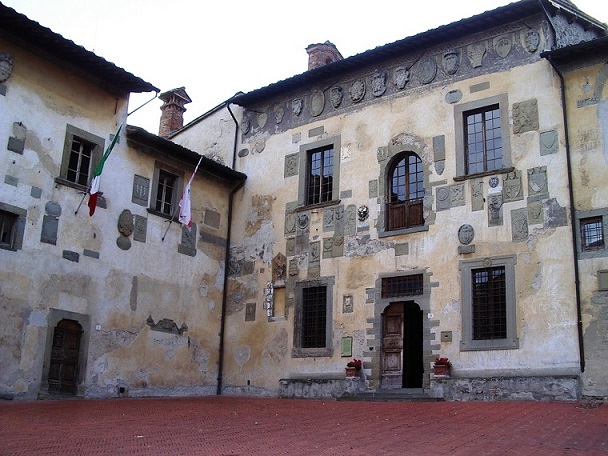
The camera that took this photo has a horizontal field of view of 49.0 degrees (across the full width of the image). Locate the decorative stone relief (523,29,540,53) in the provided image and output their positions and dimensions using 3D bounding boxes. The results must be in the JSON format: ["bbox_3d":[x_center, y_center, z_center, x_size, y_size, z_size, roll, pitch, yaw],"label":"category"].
[{"bbox_3d":[6.573,-5.359,19.154,0.465,0.798,0.140,-10,-19,36],"label":"decorative stone relief"}]

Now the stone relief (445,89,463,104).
[{"bbox_3d":[4.611,-4.066,20.637,0.585,0.484,0.100,-10,-19,36],"label":"stone relief"}]

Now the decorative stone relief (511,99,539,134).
[{"bbox_3d":[6.324,-3.169,19.034,0.718,0.932,0.100,-9,-19,37],"label":"decorative stone relief"}]

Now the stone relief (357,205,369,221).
[{"bbox_3d":[1.927,-0.483,21.744,0.433,0.545,0.130,-9,-19,37],"label":"stone relief"}]

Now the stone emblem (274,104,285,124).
[{"bbox_3d":[-0.923,-4.264,25.056,0.498,0.766,0.100,-10,-18,38],"label":"stone emblem"}]

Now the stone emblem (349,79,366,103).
[{"bbox_3d":[1.845,-4.649,22.732,0.688,0.886,0.140,-10,-19,36],"label":"stone emblem"}]

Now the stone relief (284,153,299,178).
[{"bbox_3d":[-0.411,-2.229,23.829,0.659,0.831,0.100,-10,-19,36],"label":"stone relief"}]

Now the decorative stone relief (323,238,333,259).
[{"bbox_3d":[0.800,0.663,21.993,0.392,0.688,0.080,-9,-19,36],"label":"decorative stone relief"}]

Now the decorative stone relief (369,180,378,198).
[{"bbox_3d":[2.244,-1.256,21.686,0.310,0.575,0.080,-10,-19,36],"label":"decorative stone relief"}]

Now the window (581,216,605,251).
[{"bbox_3d":[7.459,0.178,17.201,0.552,0.882,0.200,-10,-19,36],"label":"window"}]

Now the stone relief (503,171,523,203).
[{"bbox_3d":[5.810,-1.140,18.504,0.559,0.867,0.100,-10,-19,36],"label":"stone relief"}]

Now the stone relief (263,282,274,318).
[{"bbox_3d":[-1.271,2.489,23.318,0.414,1.195,0.120,-10,-19,36],"label":"stone relief"}]

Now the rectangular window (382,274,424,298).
[{"bbox_3d":[3.077,1.804,20.359,1.415,0.627,0.200,-9,-19,37],"label":"rectangular window"}]

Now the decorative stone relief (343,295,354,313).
[{"bbox_3d":[1.402,2.411,20.994,0.357,0.553,0.090,-9,-19,36],"label":"decorative stone relief"}]

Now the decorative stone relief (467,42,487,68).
[{"bbox_3d":[5.241,-5.201,20.173,0.600,0.808,0.120,-10,-18,38],"label":"decorative stone relief"}]

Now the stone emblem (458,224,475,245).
[{"bbox_3d":[4.645,0.196,19.018,0.493,0.607,0.120,-10,-19,36],"label":"stone emblem"}]

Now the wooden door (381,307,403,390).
[{"bbox_3d":[2.640,3.486,19.913,0.740,2.535,0.090,-9,-19,36],"label":"wooden door"}]

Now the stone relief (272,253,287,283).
[{"bbox_3d":[-0.879,1.374,23.444,0.671,1.057,0.130,-9,-19,37],"label":"stone relief"}]

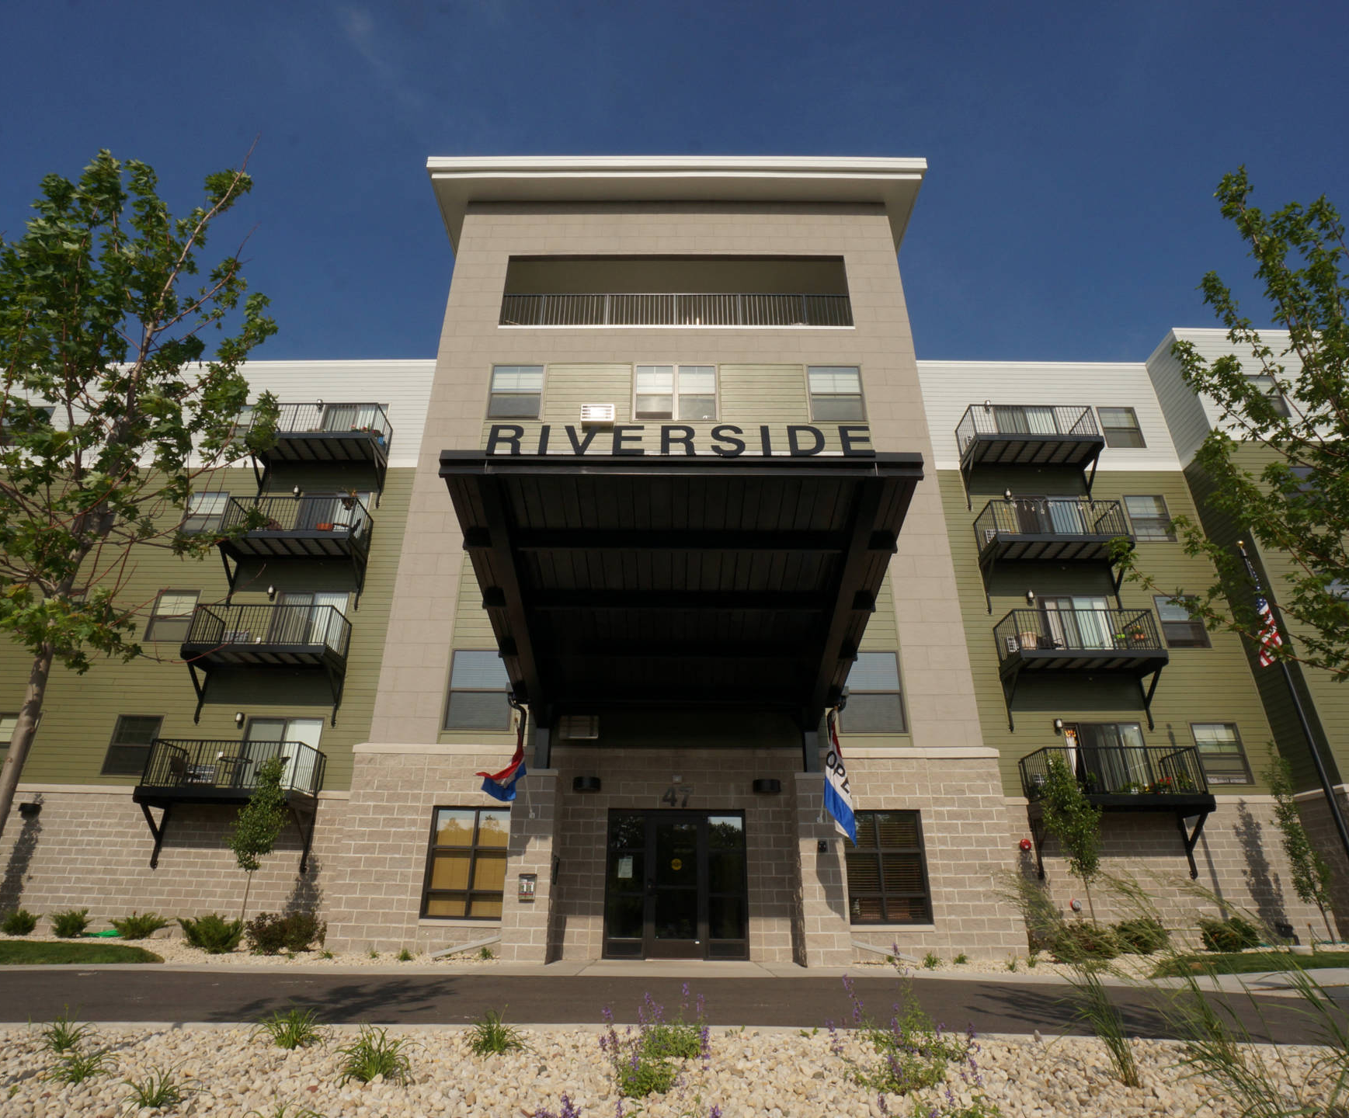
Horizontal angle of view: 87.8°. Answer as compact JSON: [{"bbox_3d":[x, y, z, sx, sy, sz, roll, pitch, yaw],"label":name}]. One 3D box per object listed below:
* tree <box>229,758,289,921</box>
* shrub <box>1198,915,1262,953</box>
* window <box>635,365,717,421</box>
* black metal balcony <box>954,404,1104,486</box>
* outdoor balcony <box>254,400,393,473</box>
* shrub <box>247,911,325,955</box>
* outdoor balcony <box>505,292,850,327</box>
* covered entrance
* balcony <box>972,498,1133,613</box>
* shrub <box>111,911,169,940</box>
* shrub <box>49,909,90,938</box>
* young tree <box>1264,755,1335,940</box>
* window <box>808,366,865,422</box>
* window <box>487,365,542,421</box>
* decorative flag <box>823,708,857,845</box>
[{"bbox_3d":[-8.464,5.771,14.141,1.150,3.480,1.140,0,-25,1],"label":"tree"},{"bbox_3d":[10.190,6.868,12.864,0.970,0.541,0.970,0,-25,0],"label":"shrub"},{"bbox_3d":[0.007,-3.684,15.536,1.860,1.540,0.100,0,-25,1],"label":"window"},{"bbox_3d":[10.299,-2.906,20.168,3.550,2.678,1.354,0,-25,0],"label":"black metal balcony"},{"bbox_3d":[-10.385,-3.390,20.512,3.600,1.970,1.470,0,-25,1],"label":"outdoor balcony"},{"bbox_3d":[-6.881,6.631,12.412,1.350,0.640,0.950,0,-25,1],"label":"shrub"},{"bbox_3d":[0.047,-5.537,17.179,8.220,1.040,1.500,0,-25,1],"label":"outdoor balcony"},{"bbox_3d":[0.008,5.221,11.336,2.300,2.230,0.120,0,-25,1],"label":"covered entrance"},{"bbox_3d":[9.995,-0.045,18.355,3.520,2.600,1.350,0,-25,1],"label":"balcony"},{"bbox_3d":[-11.313,7.779,14.835,1.200,0.520,1.000,0,-25,1],"label":"shrub"},{"bbox_3d":[-13.285,7.995,15.394,0.910,0.610,0.880,0,-25,1],"label":"shrub"},{"bbox_3d":[13.429,6.015,15.020,0.840,3.930,0.850,0,-25,1],"label":"young tree"},{"bbox_3d":[3.563,-3.615,15.351,1.180,1.500,0.140,0,-25,1],"label":"window"},{"bbox_3d":[-3.509,-3.704,15.637,1.200,1.520,0.120,0,-25,0],"label":"window"},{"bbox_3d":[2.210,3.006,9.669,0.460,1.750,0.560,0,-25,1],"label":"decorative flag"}]

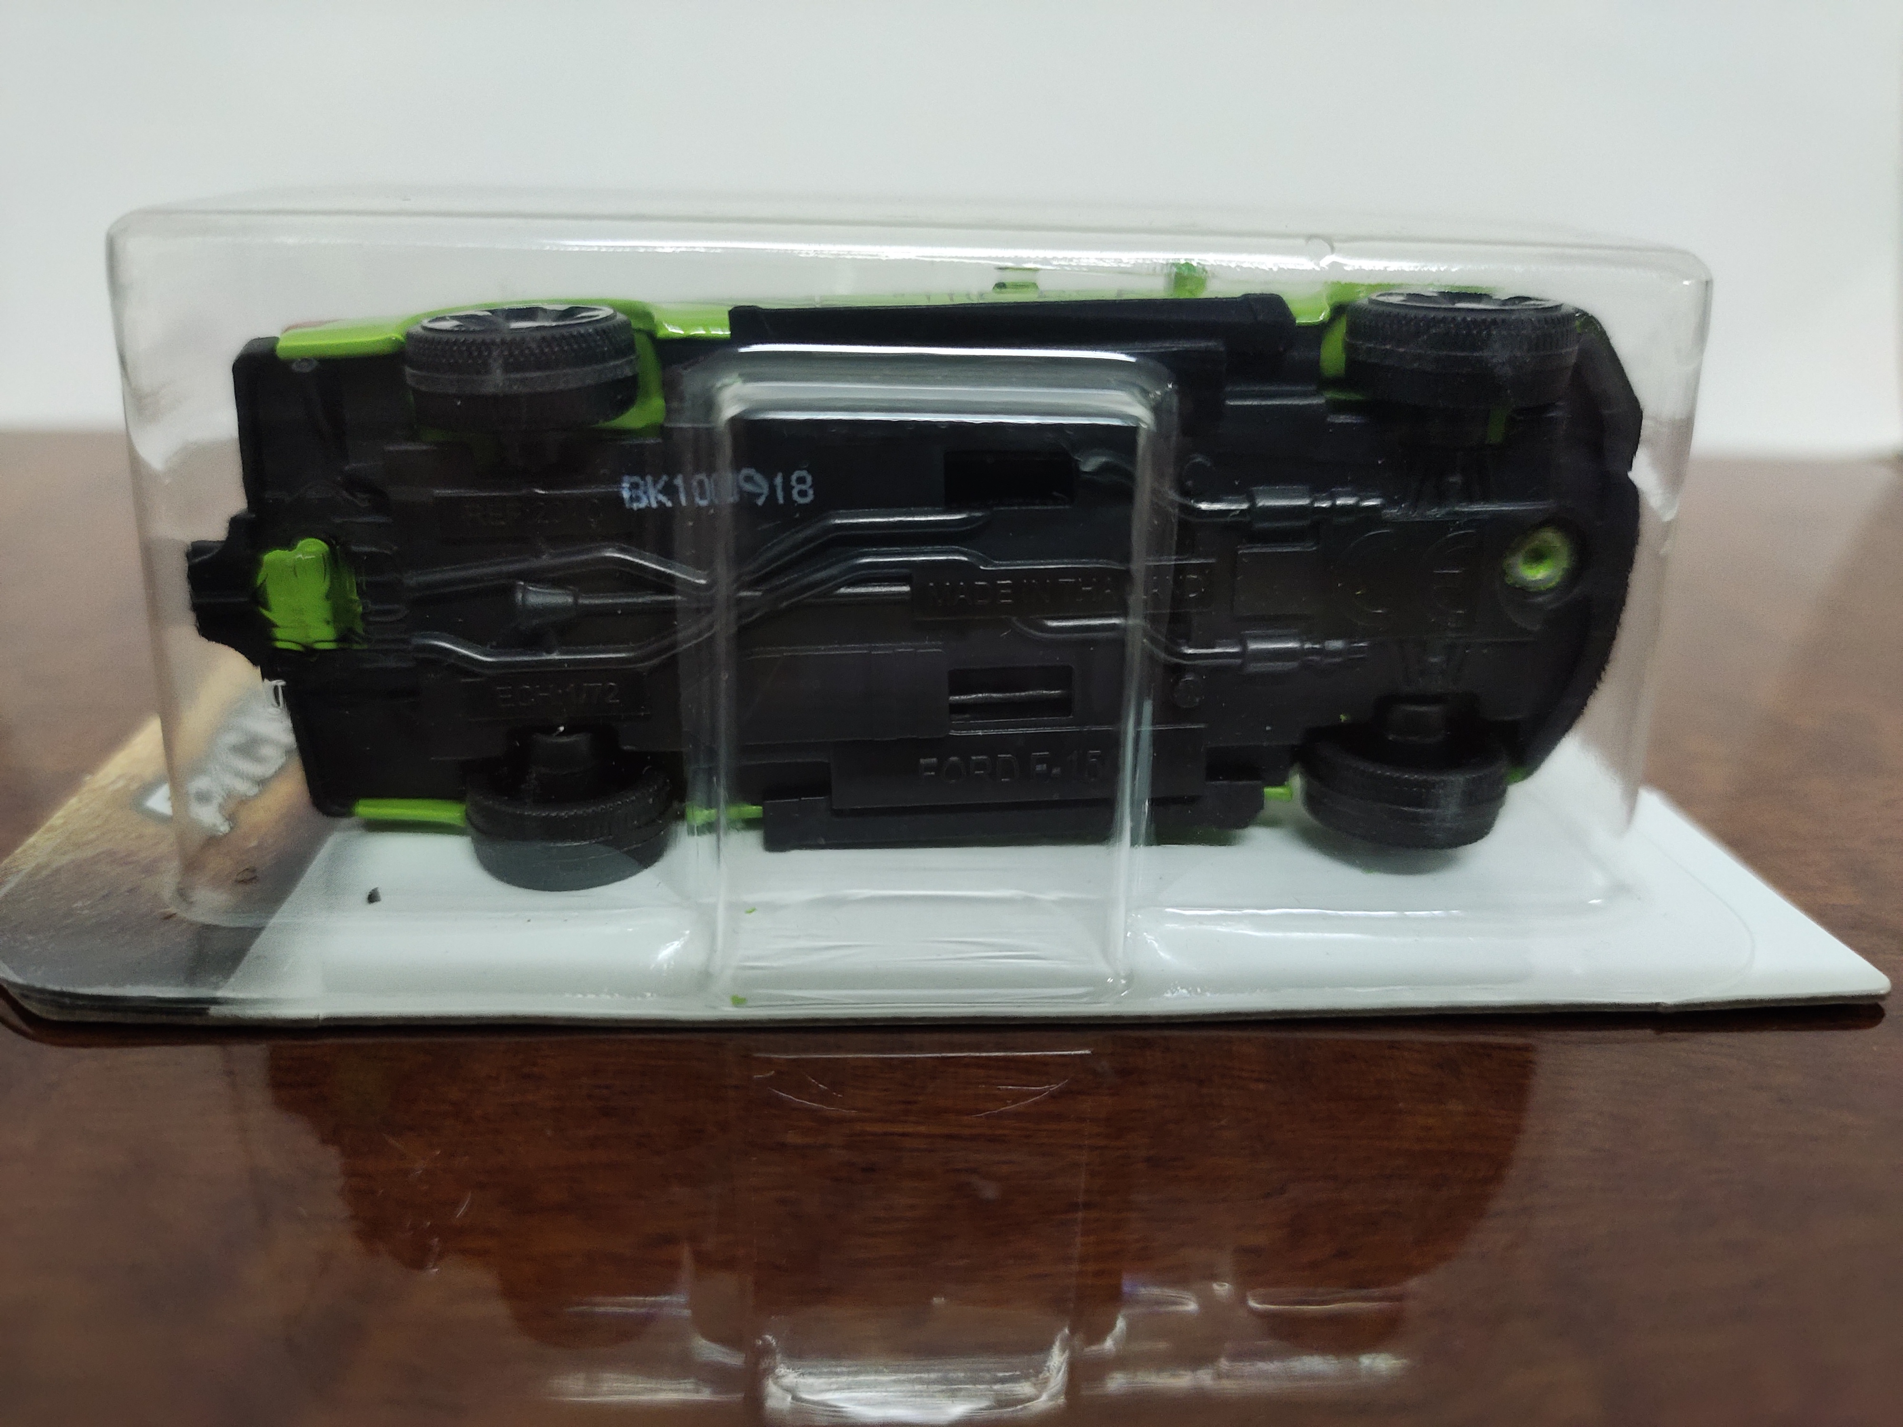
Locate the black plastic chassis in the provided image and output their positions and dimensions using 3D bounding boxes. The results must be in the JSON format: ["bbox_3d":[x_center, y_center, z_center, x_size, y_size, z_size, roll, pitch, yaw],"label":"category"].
[{"bbox_3d":[0.000,-0.008,0.083,0.081,0.032,0.011,-2,23,-5],"label":"black plastic chassis"}]

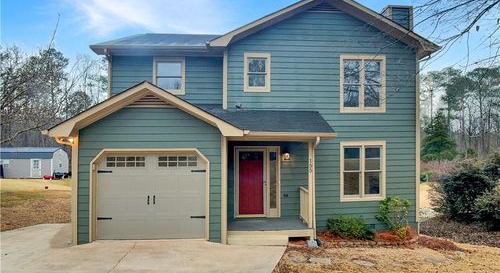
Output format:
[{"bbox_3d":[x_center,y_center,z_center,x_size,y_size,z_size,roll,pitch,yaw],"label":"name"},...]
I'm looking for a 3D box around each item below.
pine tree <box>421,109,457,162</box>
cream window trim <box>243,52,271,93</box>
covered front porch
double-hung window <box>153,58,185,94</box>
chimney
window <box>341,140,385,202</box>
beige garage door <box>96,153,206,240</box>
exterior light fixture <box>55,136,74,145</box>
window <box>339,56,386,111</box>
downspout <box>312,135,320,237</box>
[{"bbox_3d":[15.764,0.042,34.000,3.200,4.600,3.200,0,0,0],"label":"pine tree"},{"bbox_3d":[0.211,-1.916,12.200,0.820,1.240,0.100,0,0,-5],"label":"cream window trim"},{"bbox_3d":[0.440,1.370,11.250,2.450,2.700,2.100,0,0,-5],"label":"covered front porch"},{"bbox_3d":[-2.548,-1.905,12.800,1.050,1.220,0.100,0,0,-5],"label":"double-hung window"},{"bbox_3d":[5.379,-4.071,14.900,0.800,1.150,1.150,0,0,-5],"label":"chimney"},{"bbox_3d":[3.502,1.076,12.500,1.430,1.840,0.100,0,0,-5],"label":"window"},{"bbox_3d":[-2.497,1.521,10.250,2.770,2.180,0.100,0,0,-5],"label":"beige garage door"},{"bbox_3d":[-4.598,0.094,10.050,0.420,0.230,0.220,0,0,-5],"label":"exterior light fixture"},{"bbox_3d":[3.496,-1.635,12.500,1.420,1.790,0.120,0,0,-5],"label":"window"},{"bbox_3d":[1.727,1.311,10.500,0.170,2.500,0.200,0,0,-5],"label":"downspout"}]

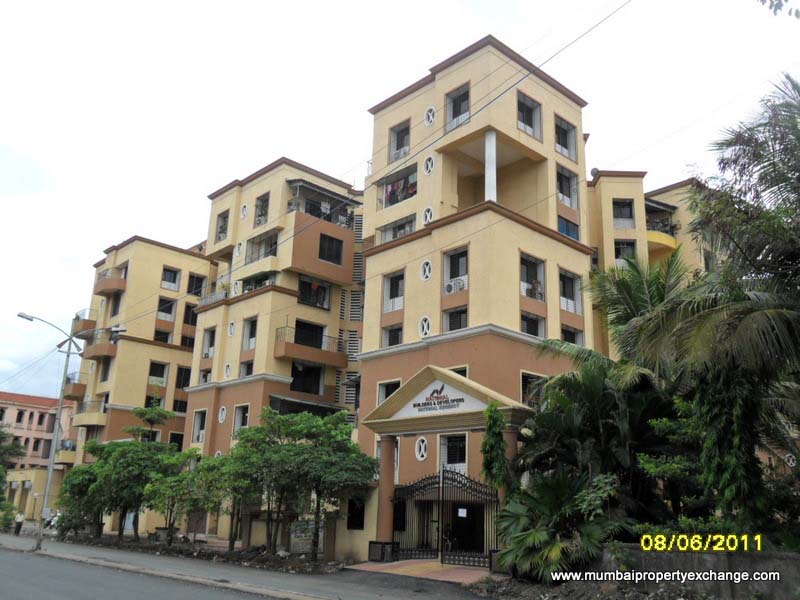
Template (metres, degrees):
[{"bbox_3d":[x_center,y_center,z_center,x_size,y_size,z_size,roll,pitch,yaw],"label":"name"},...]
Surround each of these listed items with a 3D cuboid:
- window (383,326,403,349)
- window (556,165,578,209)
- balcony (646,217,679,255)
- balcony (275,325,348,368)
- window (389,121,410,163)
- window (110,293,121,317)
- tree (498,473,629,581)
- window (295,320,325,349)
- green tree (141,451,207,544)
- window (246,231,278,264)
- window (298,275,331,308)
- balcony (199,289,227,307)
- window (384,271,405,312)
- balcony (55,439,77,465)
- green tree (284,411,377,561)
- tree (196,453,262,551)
[{"bbox_3d":[-0.291,1.961,38.866,0.300,1.050,1.500,18,-24,-40],"label":"window"},{"bbox_3d":[8.645,-5.832,38.672,1.906,2.032,0.350,16,-22,-40],"label":"window"},{"bbox_3d":[17.849,-4.296,51.001,3.000,1.800,1.400,12,-19,-29],"label":"balcony"},{"bbox_3d":[-5.848,3.357,49.674,5.100,2.000,1.150,17,-23,-40],"label":"balcony"},{"bbox_3d":[0.104,-8.574,40.341,0.350,2.115,1.700,16,-22,-40],"label":"window"},{"bbox_3d":[-25.463,0.444,66.748,0.300,1.950,1.600,17,-22,-40],"label":"window"},{"bbox_3d":[4.852,6.736,22.099,3.796,3.087,3.416,-2,-17,12],"label":"tree"},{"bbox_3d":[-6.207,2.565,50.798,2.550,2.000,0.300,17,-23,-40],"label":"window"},{"bbox_3d":[-13.146,11.463,42.920,3.600,5.500,3.600,18,-24,-40],"label":"green tree"},{"bbox_3d":[-9.393,-3.508,50.653,0.350,1.850,3.750,17,-22,-40],"label":"window"},{"bbox_3d":[-5.789,-0.373,50.684,2.750,1.900,0.600,17,-22,-40],"label":"window"},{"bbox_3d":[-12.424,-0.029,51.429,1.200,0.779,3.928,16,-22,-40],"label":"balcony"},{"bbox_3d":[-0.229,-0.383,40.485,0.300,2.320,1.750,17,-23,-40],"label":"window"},{"bbox_3d":[-29.427,13.383,64.713,1.200,2.100,2.500,18,-24,-40],"label":"balcony"},{"bbox_3d":[-2.796,7.161,30.445,3.746,6.748,3.559,4,-18,-5],"label":"green tree"},{"bbox_3d":[-8.990,10.205,39.233,3.419,5.791,3.419,6,-18,-11],"label":"tree"}]

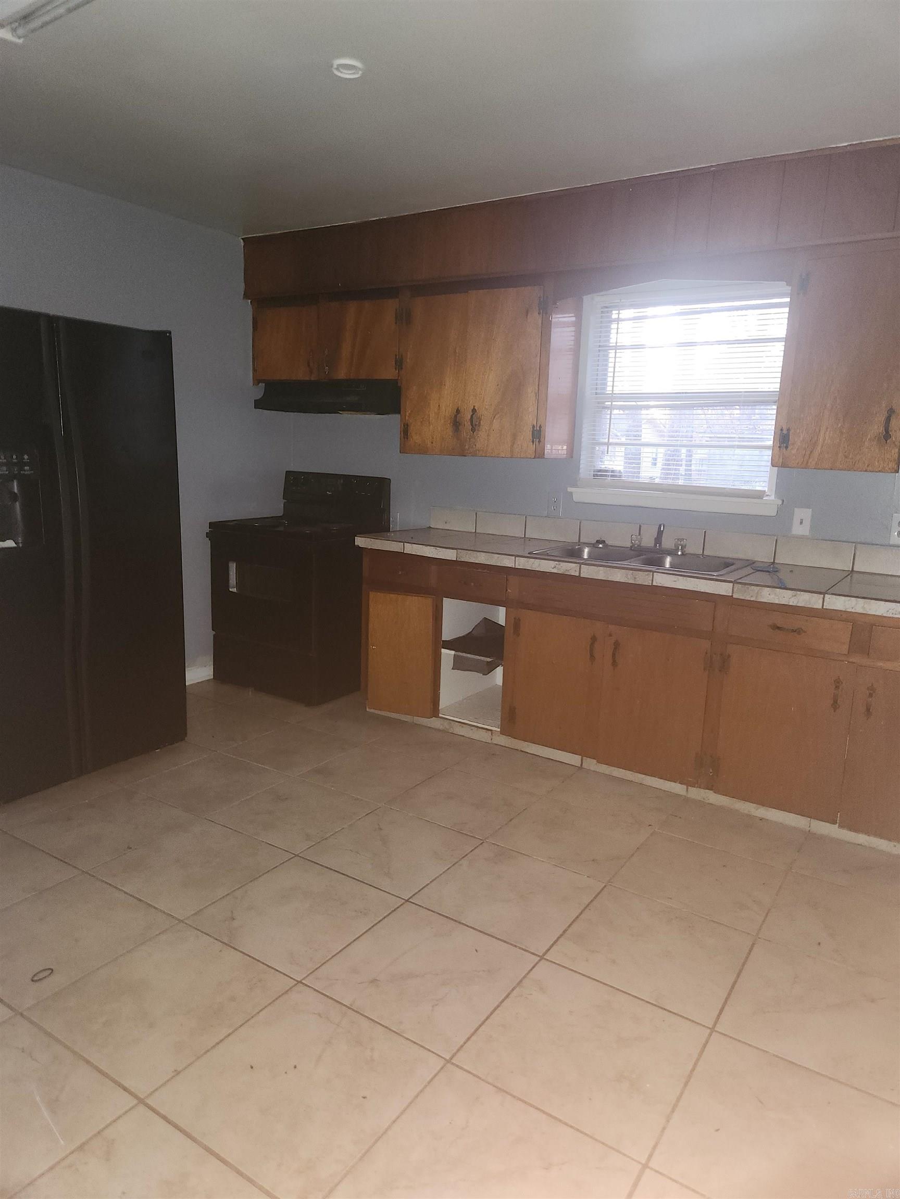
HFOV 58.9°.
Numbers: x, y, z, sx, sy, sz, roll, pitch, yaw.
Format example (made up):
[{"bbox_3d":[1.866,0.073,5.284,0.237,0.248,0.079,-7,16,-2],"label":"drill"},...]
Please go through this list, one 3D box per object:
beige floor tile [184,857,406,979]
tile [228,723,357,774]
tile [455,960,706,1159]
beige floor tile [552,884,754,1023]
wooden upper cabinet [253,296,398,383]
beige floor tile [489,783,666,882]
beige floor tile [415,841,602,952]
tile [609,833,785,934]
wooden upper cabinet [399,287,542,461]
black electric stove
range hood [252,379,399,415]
[{"bbox_3d":[-0.444,0.909,2.315,0.447,0.010,0.447,9,13,33],"label":"beige floor tile"},{"bbox_3d":[-0.699,0.666,3.544,0.447,0.010,0.447,9,13,33],"label":"tile"},{"bbox_3d":[0.319,1.051,1.874,0.459,0.010,0.459,9,13,33],"label":"tile"},{"bbox_3d":[0.559,0.961,2.200,0.447,0.010,0.447,9,13,33],"label":"beige floor tile"},{"bbox_3d":[-0.604,-1.418,4.461,1.074,0.468,0.324,9,13,33],"label":"wooden upper cabinet"},{"bbox_3d":[0.444,0.860,2.884,0.459,0.010,0.459,9,13,33],"label":"beige floor tile"},{"bbox_3d":[0.189,0.926,2.504,0.459,0.010,0.459,9,13,33],"label":"beige floor tile"},{"bbox_3d":[0.808,0.897,2.572,0.447,0.010,0.447,9,13,33],"label":"tile"},{"bbox_3d":[0.193,-1.116,3.978,0.837,0.783,0.324,9,13,33],"label":"wooden upper cabinet"},{"bbox_3d":[-0.840,-0.110,4.464,0.773,1.157,0.655,9,13,33],"label":"black electric stove"},{"bbox_3d":[-0.584,-1.080,4.287,0.918,0.151,0.398,9,13,33],"label":"range hood"}]

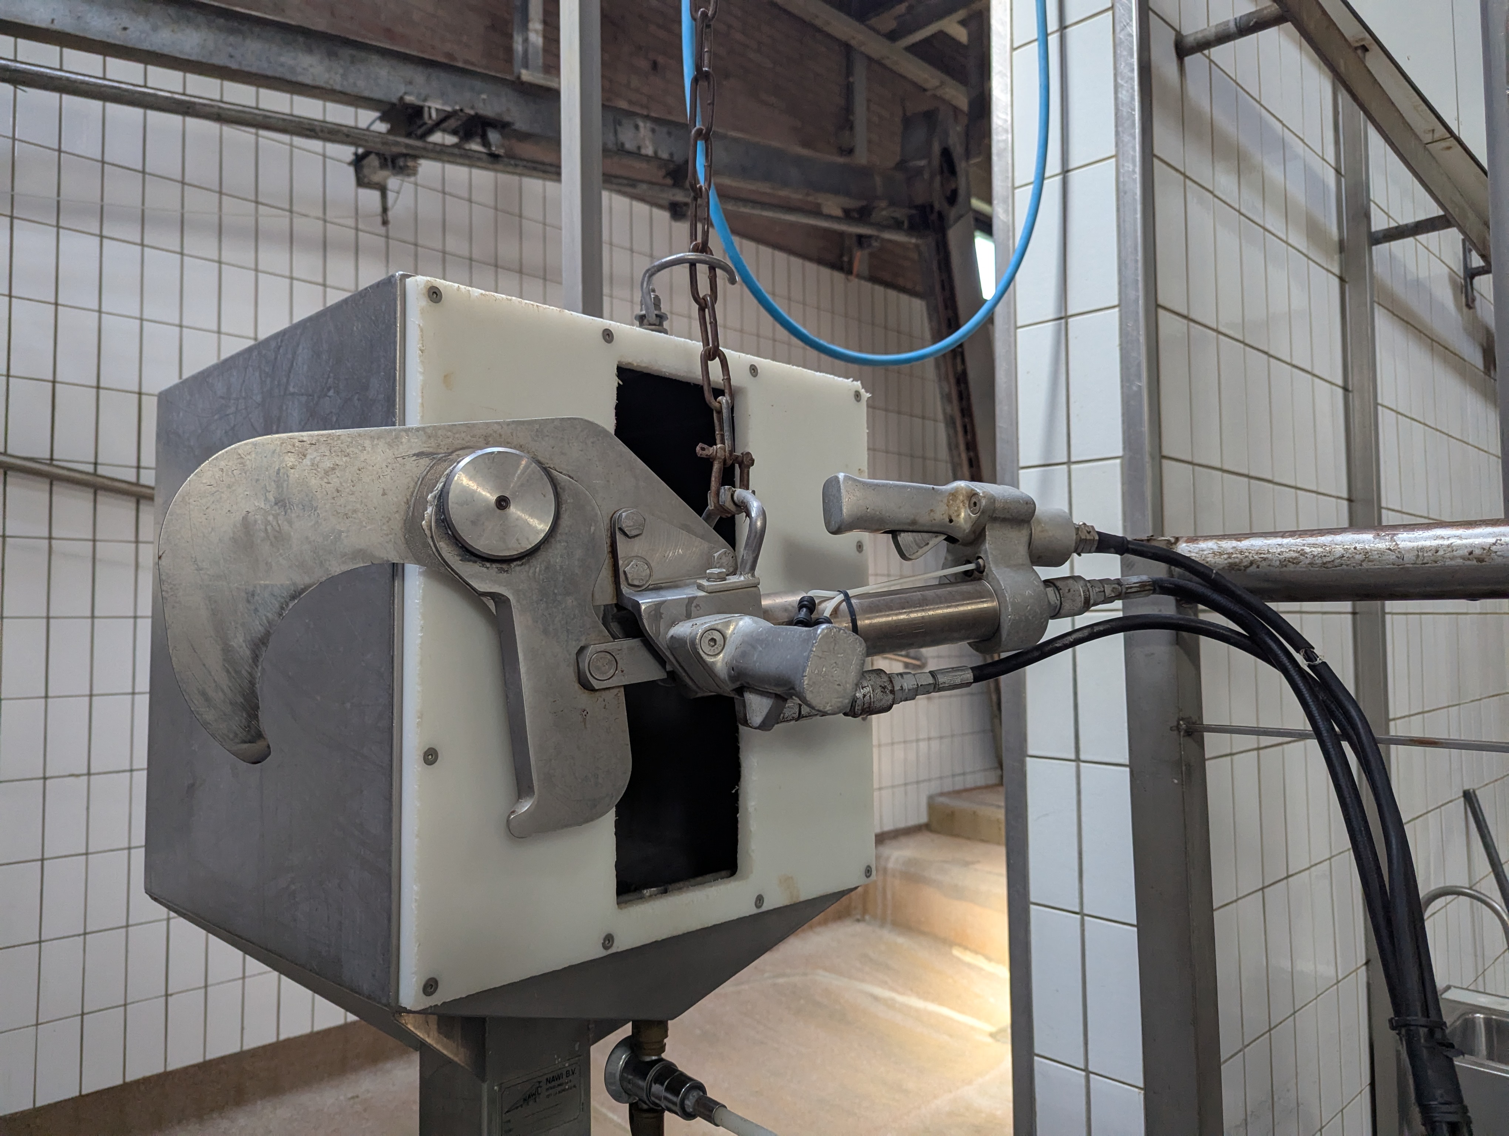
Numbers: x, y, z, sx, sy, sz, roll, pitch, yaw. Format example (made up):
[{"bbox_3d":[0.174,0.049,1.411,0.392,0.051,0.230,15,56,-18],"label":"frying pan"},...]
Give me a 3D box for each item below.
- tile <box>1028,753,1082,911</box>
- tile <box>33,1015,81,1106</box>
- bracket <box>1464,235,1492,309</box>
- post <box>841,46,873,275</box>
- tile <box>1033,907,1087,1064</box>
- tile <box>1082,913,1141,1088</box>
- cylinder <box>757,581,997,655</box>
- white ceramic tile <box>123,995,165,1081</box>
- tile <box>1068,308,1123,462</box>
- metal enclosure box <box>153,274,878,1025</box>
[{"bbox_3d":[0.498,0.441,1.733,0.088,0.239,0.012,-3,-4,43],"label":"tile"},{"bbox_3d":[-2.121,1.502,3.194,0.114,0.239,0.012,3,-4,-44],"label":"tile"},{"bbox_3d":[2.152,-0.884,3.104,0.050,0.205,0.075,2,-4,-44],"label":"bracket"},{"bbox_3d":[0.579,-2.343,6.045,0.115,1.360,0.090,3,-4,-44],"label":"post"},{"bbox_3d":[0.500,0.685,1.719,0.088,0.239,0.012,-3,-4,43],"label":"tile"},{"bbox_3d":[0.568,0.681,1.655,0.088,0.239,0.012,-3,-4,43],"label":"tile"},{"bbox_3d":[0.108,0.043,0.844,0.220,0.051,0.051,-3,-1,-28],"label":"cylinder"},{"bbox_3d":[-1.951,1.509,3.361,0.114,0.239,0.012,3,-4,-44],"label":"white ceramic tile"},{"bbox_3d":[0.560,-0.297,1.708,0.088,0.239,0.012,-3,-4,43],"label":"tile"},{"bbox_3d":[-0.243,0.086,1.056,0.500,0.540,0.505,-3,-4,43],"label":"metal enclosure box"}]

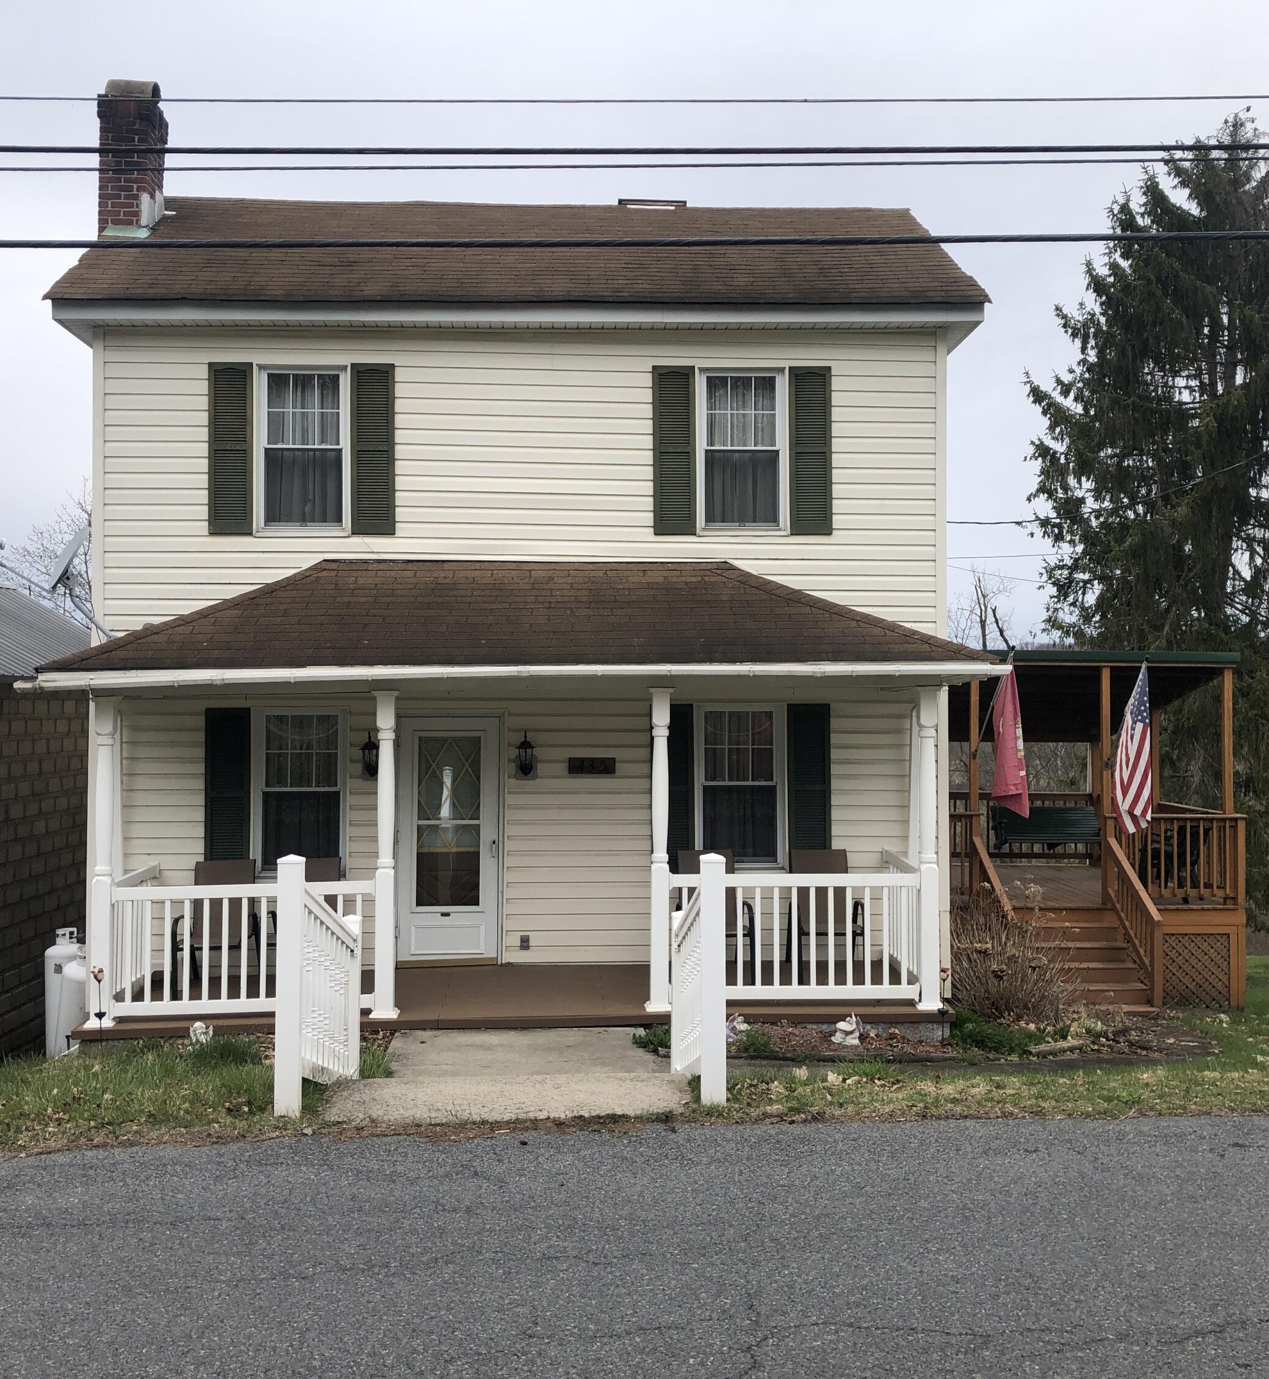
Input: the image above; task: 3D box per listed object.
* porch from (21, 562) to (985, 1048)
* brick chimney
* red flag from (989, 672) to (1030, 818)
[{"bbox_3d":[-0.801,0.704,11.222,6.740,3.500,1.760,0,-1,-3],"label":"porch"},{"bbox_3d":[-4.628,-4.859,13.754,0.458,1.534,0.720,0,-1,-3],"label":"brick chimney"},{"bbox_3d":[3.435,0.447,13.600,0.370,1.460,0.360,0,-1,-3],"label":"red flag"}]

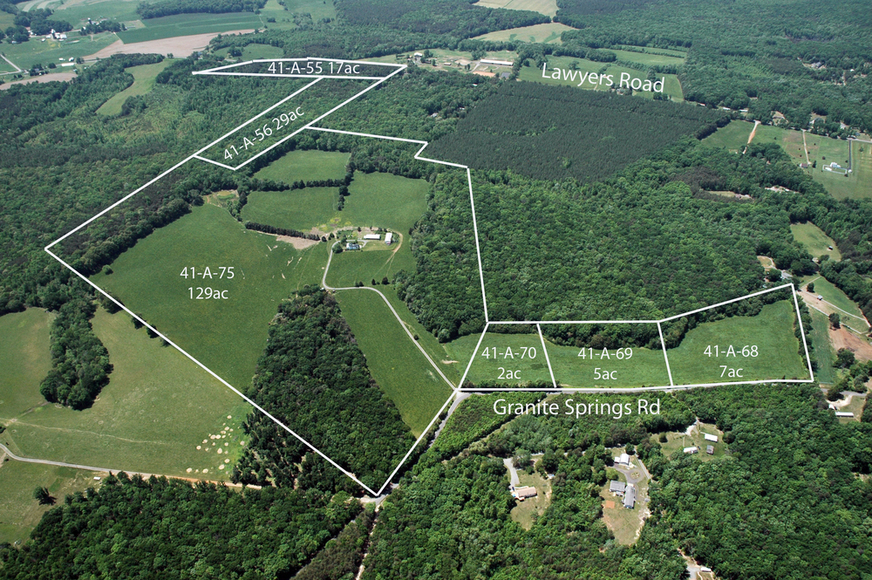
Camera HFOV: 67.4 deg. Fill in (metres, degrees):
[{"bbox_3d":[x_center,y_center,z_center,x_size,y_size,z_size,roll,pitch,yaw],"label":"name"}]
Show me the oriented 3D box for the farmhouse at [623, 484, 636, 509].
[{"bbox_3d":[170.898,181.893,576.574,7.880,4.728,21.867,9,31,15],"label":"farmhouse"}]

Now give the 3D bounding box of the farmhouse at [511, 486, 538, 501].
[{"bbox_3d":[79.982,180.353,579.438,17.730,4.531,8.175,-7,31,-12],"label":"farmhouse"}]

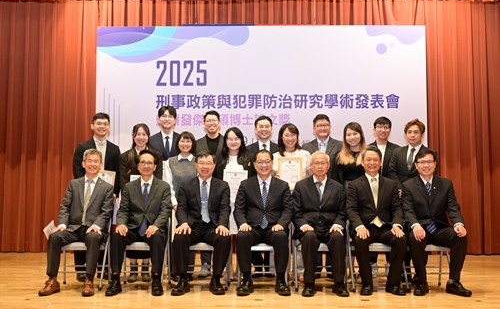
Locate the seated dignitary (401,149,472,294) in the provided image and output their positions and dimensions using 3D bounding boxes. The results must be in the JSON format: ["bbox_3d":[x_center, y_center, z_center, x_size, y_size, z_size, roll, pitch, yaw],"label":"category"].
[{"bbox_3d":[1.746,0.608,5.690,0.630,1.332,0.760,-1,-3,10],"label":"seated dignitary"}]

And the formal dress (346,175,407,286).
[{"bbox_3d":[1.188,0.705,5.740,0.550,1.041,0.620,0,-3,7],"label":"formal dress"}]

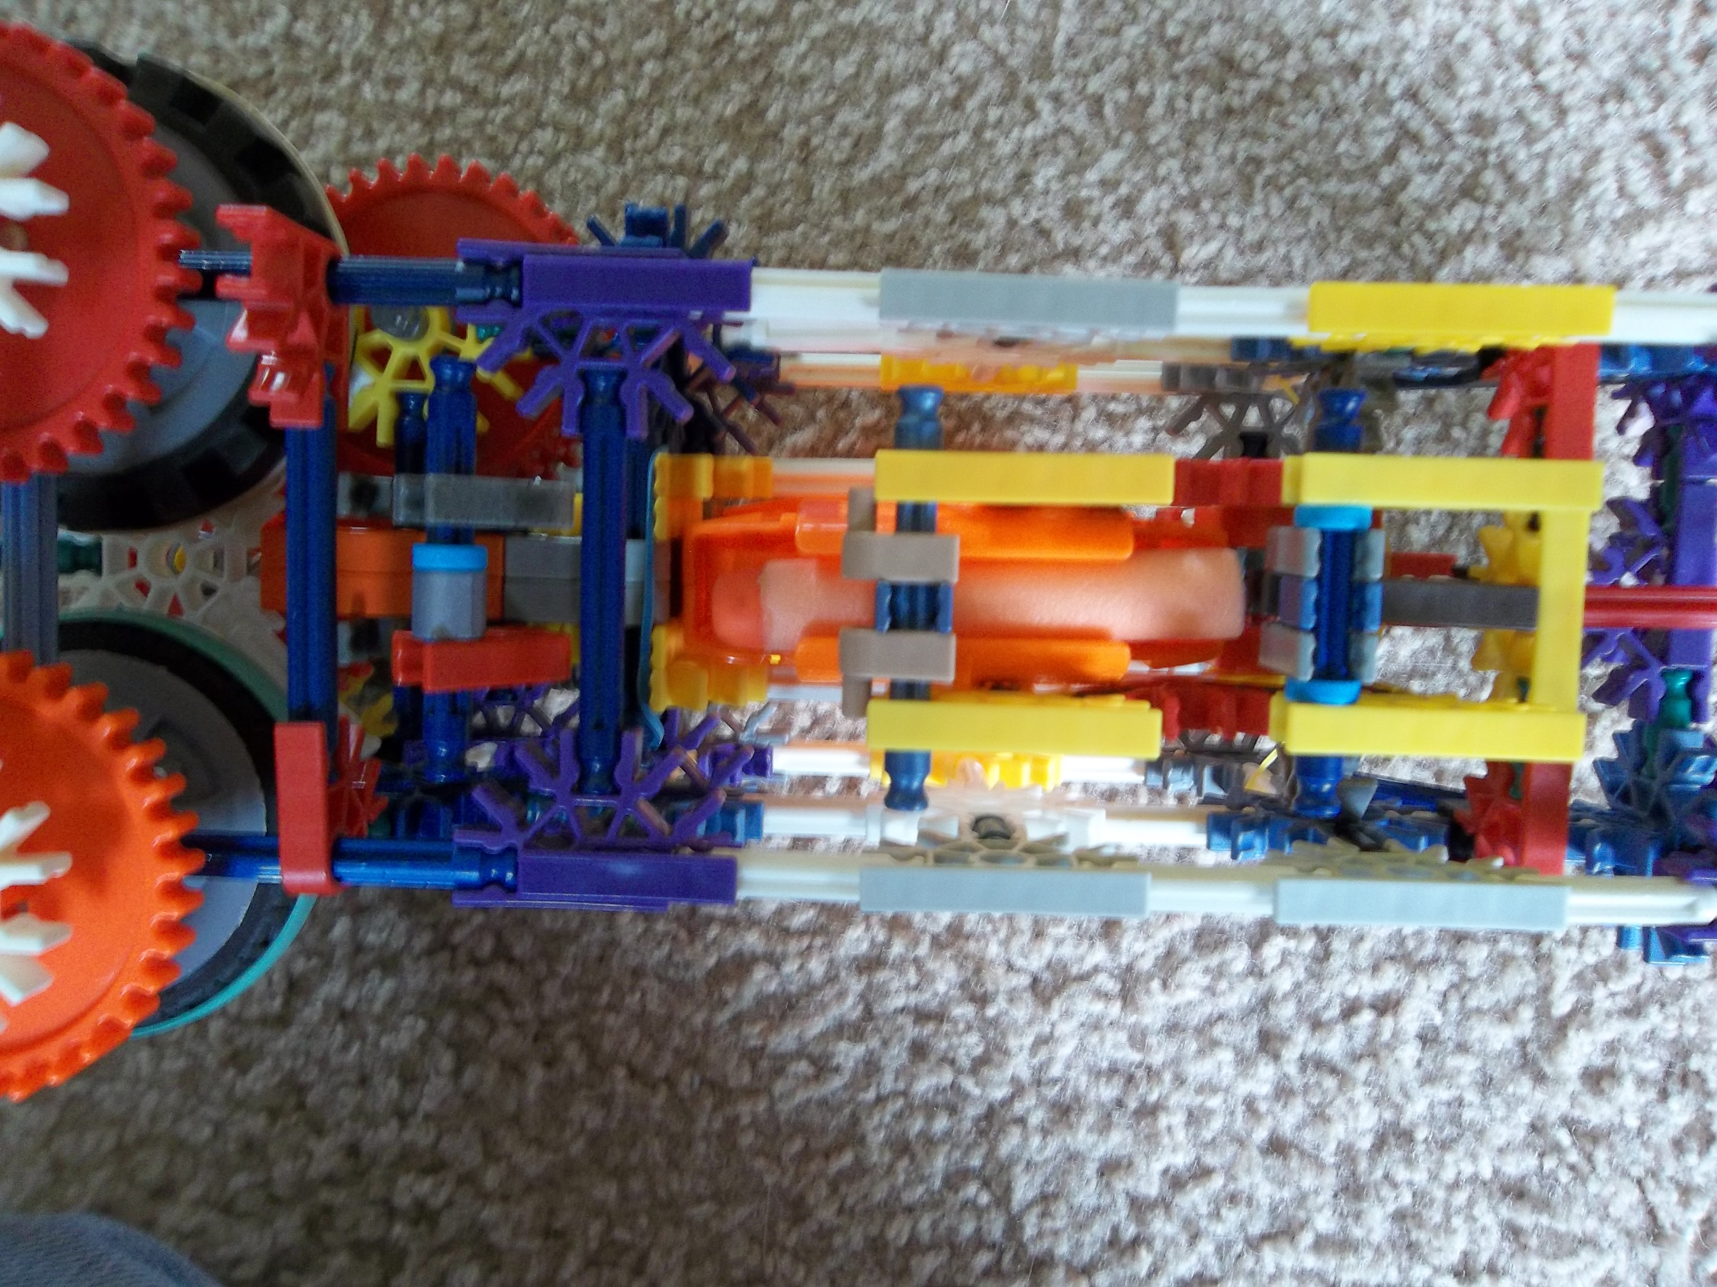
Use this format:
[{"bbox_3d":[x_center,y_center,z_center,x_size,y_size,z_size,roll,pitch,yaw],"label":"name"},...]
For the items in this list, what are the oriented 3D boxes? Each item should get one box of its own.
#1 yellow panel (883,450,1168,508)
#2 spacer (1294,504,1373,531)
[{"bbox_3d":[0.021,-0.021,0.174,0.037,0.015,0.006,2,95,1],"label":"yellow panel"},{"bbox_3d":[0.060,-0.016,0.170,0.010,0.010,0.003,1,95,1],"label":"spacer"}]

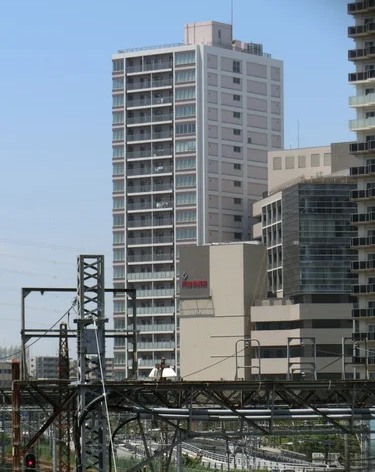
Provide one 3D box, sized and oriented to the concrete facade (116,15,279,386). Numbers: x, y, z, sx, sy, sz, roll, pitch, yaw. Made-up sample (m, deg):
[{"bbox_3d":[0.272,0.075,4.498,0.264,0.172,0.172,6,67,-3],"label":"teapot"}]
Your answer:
[{"bbox_3d":[2.284,-0.142,438.147,20.151,75.504,26.254,-3,-5,36],"label":"concrete facade"}]

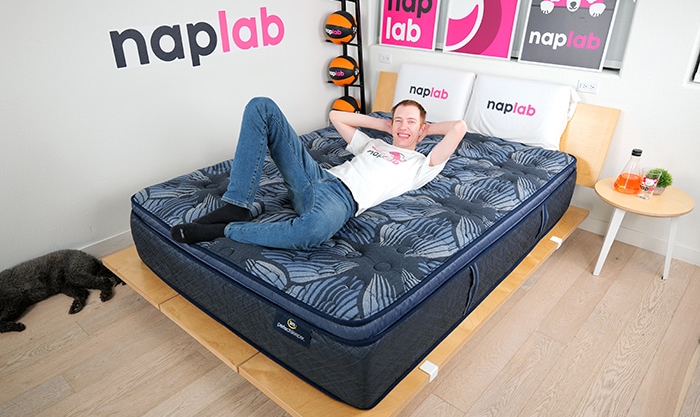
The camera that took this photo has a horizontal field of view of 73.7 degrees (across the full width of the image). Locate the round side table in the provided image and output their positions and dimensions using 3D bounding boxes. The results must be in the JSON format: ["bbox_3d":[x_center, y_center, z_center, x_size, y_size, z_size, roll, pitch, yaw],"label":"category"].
[{"bbox_3d":[1.593,0.129,2.624,0.470,0.463,0.470,-1,27,0],"label":"round side table"}]

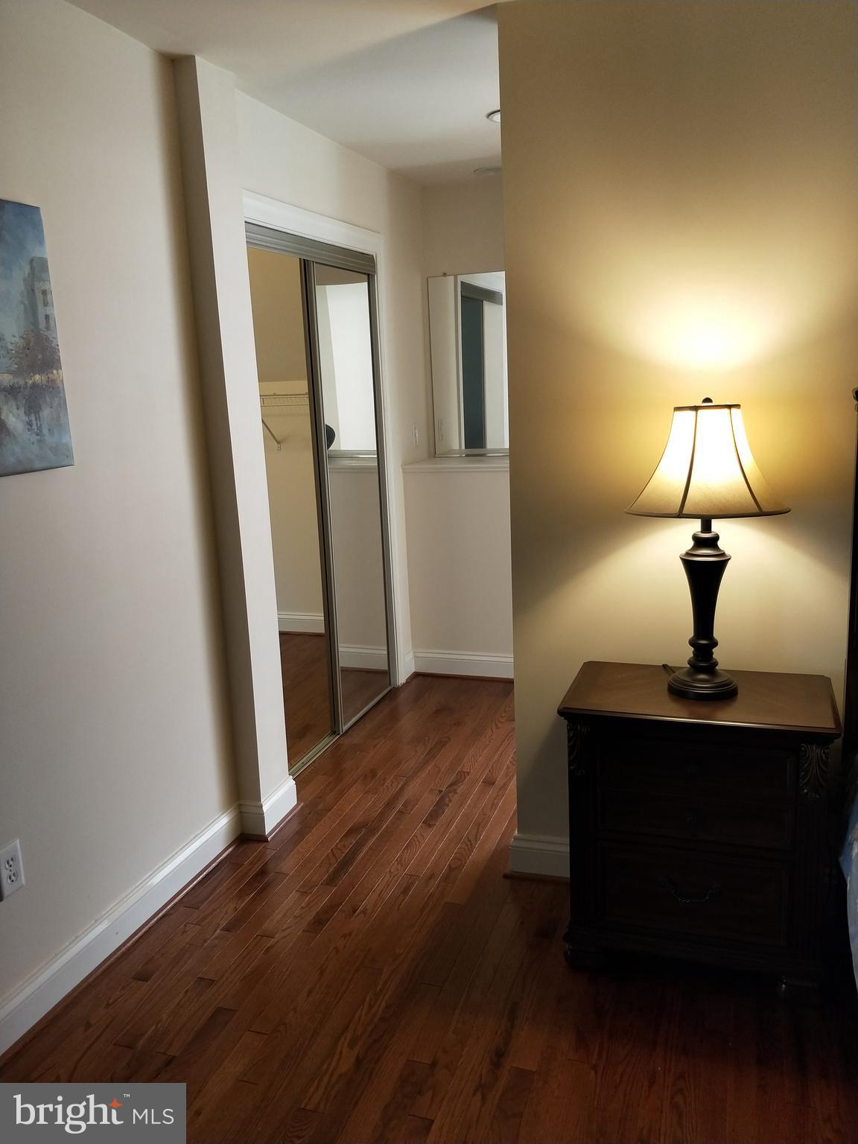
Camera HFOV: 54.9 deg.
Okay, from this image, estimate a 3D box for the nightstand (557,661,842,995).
[{"bbox_3d":[0.700,0.661,2.185,0.635,0.724,0.390,2,13,18],"label":"nightstand"}]

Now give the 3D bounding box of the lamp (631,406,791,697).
[{"bbox_3d":[0.692,-0.055,2.066,0.400,0.725,0.400,2,13,18],"label":"lamp"}]

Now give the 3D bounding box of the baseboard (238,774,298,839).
[{"bbox_3d":[-0.575,0.835,2.986,0.091,0.130,0.234,2,13,20],"label":"baseboard"}]

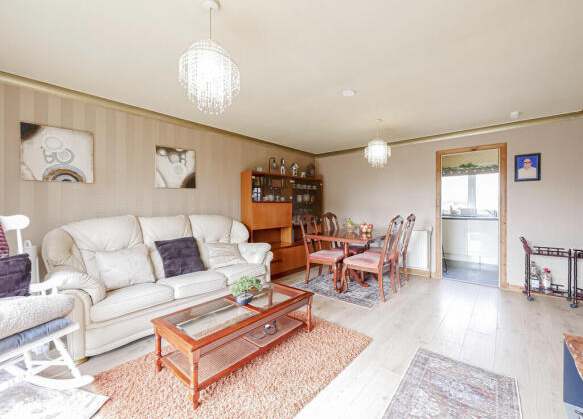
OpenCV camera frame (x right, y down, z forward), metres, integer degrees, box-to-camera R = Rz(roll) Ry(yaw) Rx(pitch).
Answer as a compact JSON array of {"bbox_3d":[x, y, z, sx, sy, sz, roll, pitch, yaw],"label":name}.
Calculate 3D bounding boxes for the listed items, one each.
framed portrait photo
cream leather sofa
[{"bbox_3d":[3.107,-0.553,3.098,0.245,0.360,0.030,0,1,41],"label":"framed portrait photo"},{"bbox_3d":[-1.215,0.627,2.725,0.800,1.070,2.170,0,1,41],"label":"cream leather sofa"}]

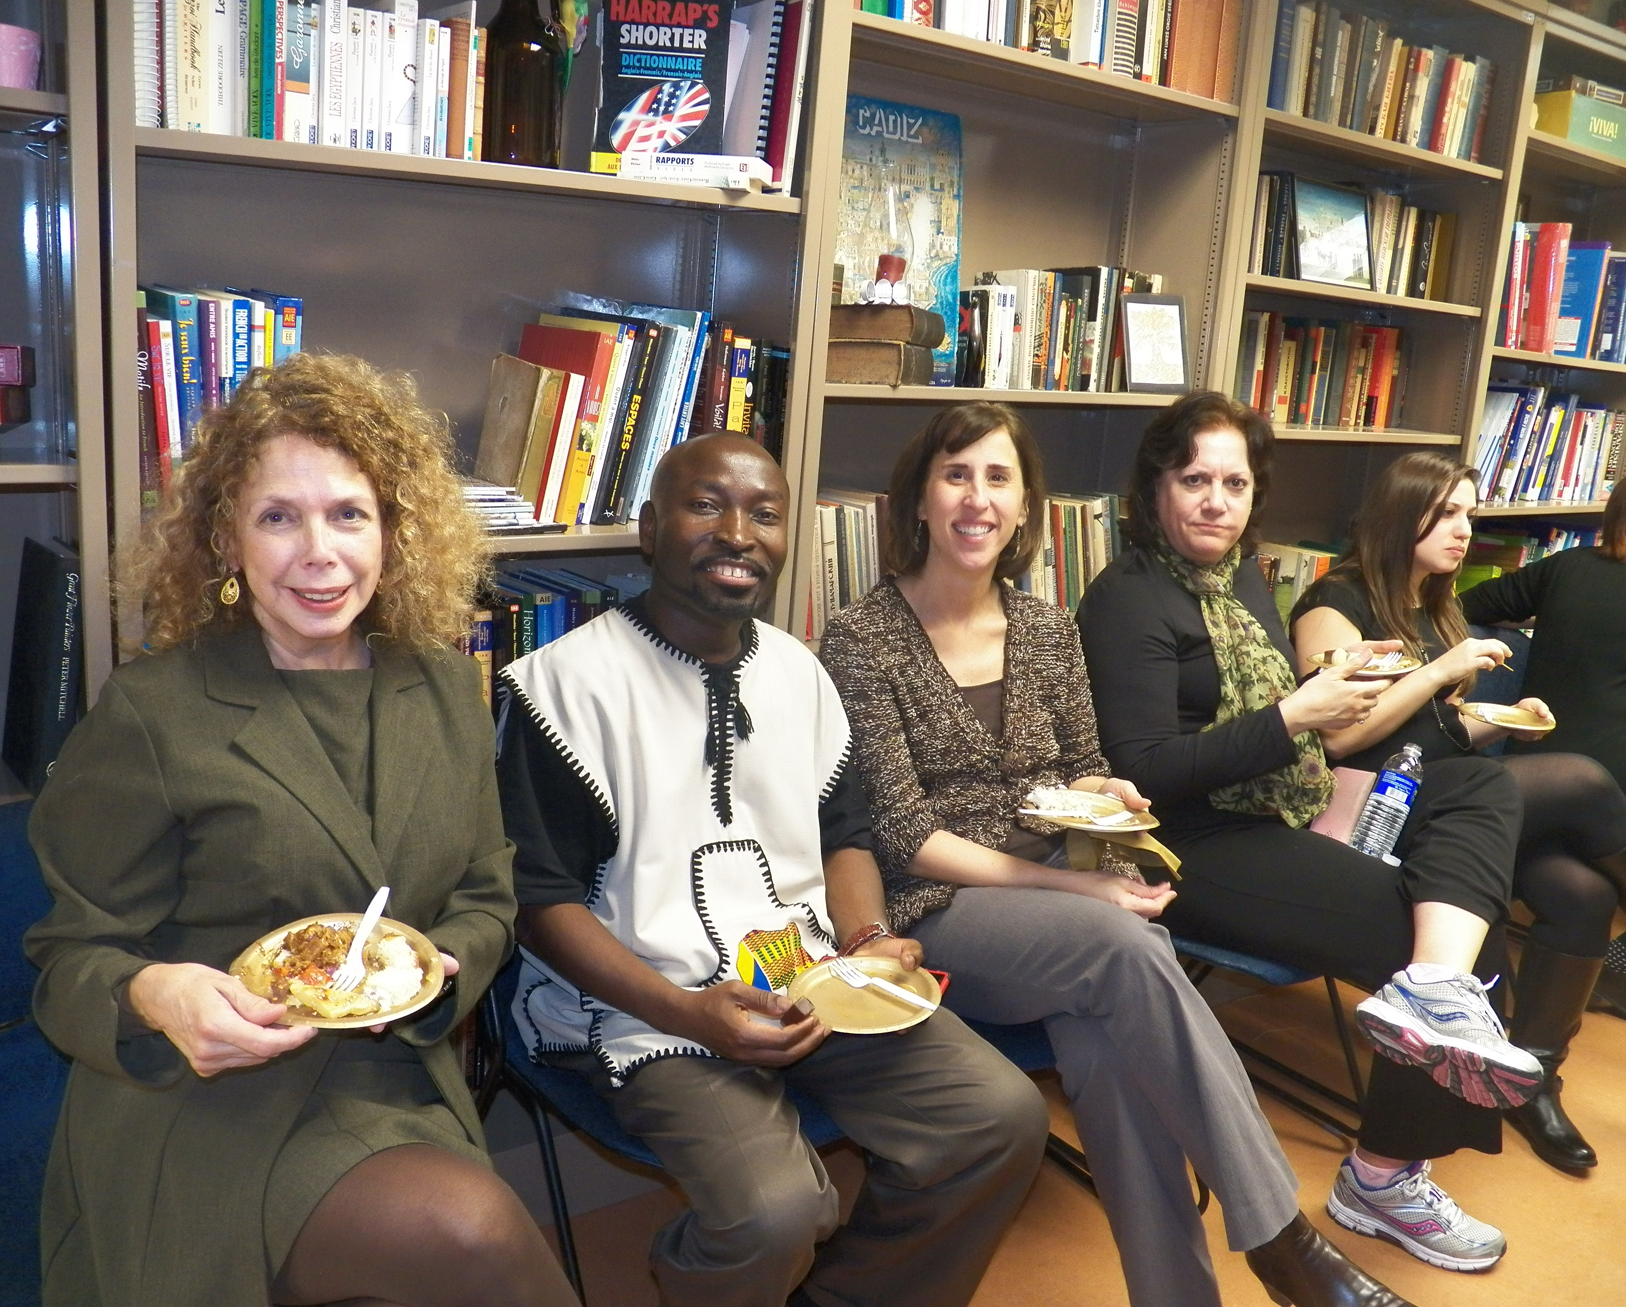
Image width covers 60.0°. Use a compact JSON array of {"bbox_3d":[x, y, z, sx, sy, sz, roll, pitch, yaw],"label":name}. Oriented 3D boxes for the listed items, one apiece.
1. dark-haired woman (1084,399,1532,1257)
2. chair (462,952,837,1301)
[{"bbox_3d":[0.783,0.298,2.162,0.750,1.340,0.700,16,17,39],"label":"dark-haired woman"},{"bbox_3d":[-0.148,0.557,1.899,0.490,0.820,0.530,-5,16,-34],"label":"chair"}]

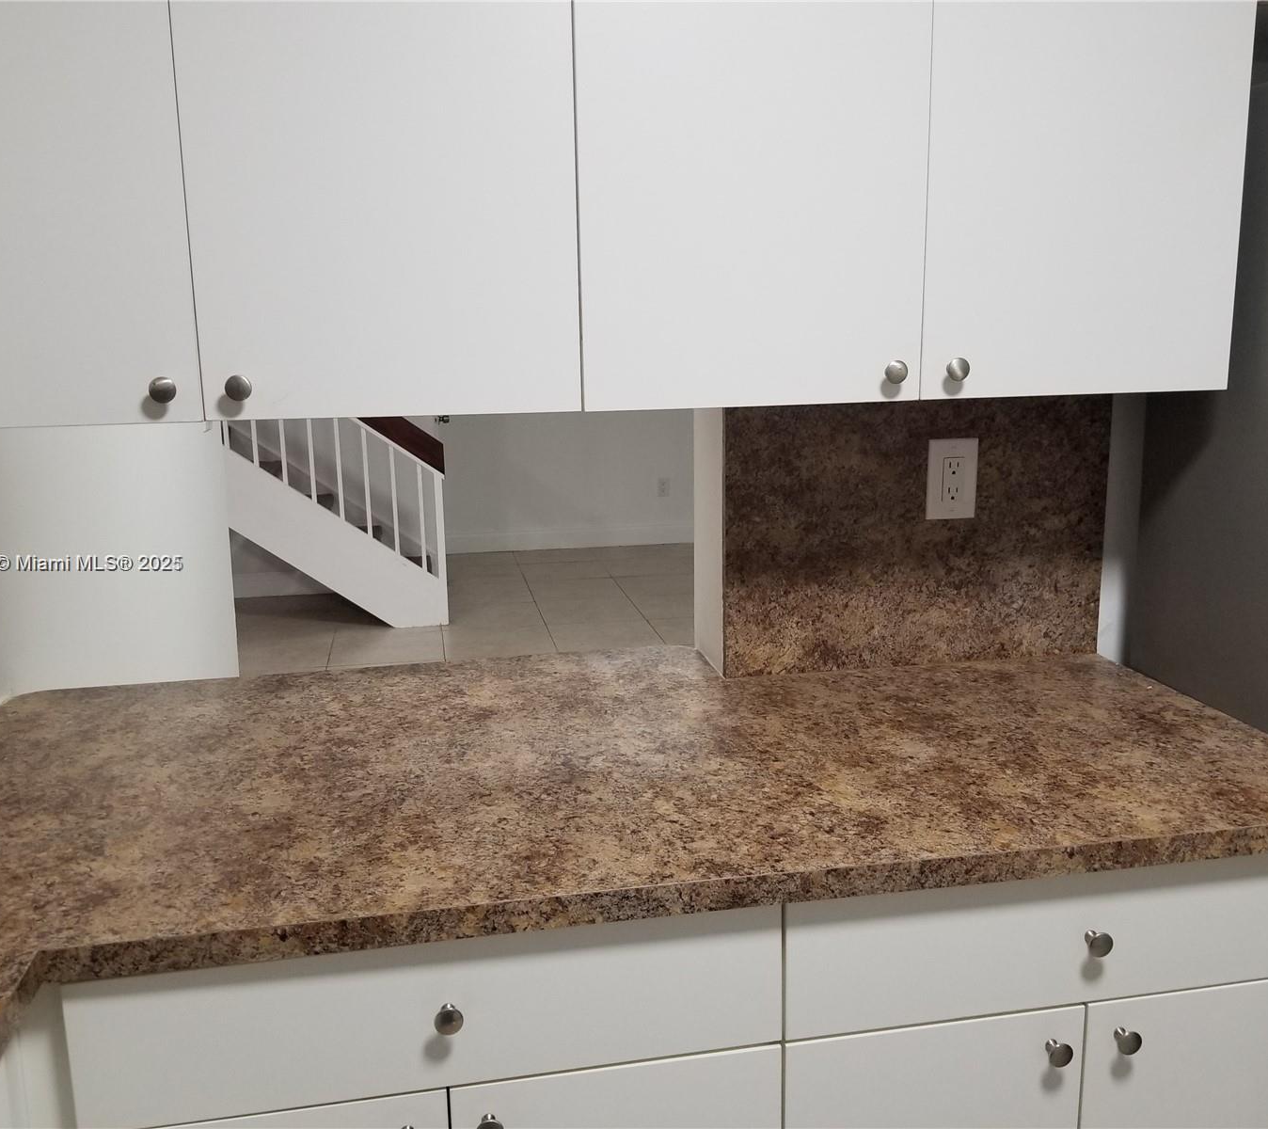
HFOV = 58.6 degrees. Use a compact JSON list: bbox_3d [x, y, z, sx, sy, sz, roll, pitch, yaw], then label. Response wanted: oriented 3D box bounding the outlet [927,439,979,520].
[{"bbox_3d":[0.481,-0.129,1.709,0.078,0.122,0.009,-3,11,-10],"label":"outlet"}]

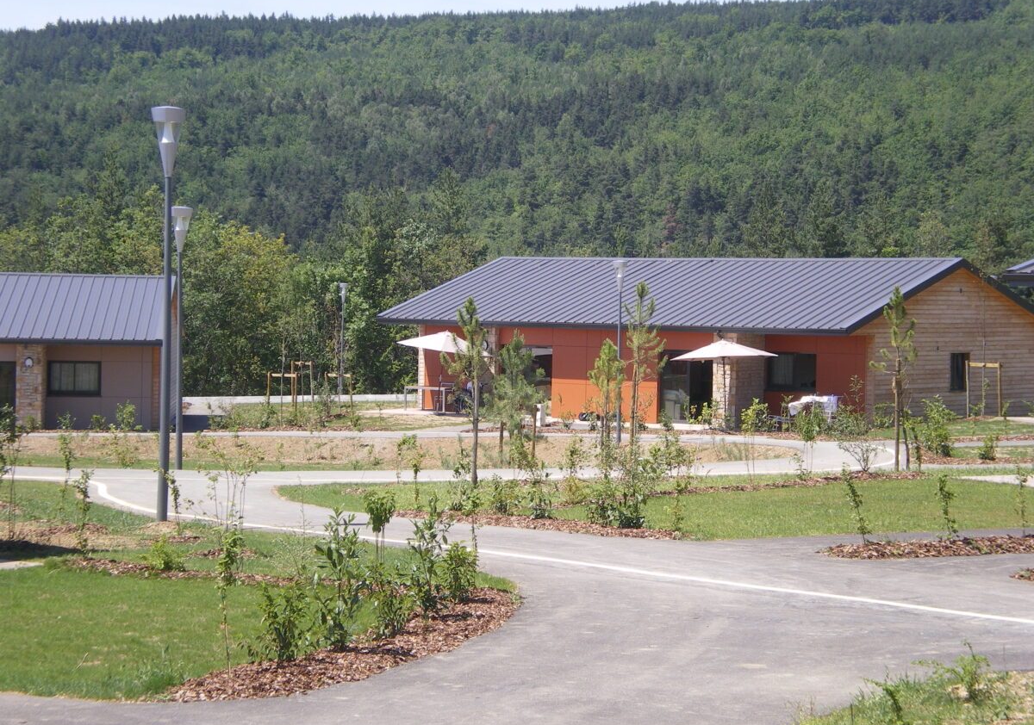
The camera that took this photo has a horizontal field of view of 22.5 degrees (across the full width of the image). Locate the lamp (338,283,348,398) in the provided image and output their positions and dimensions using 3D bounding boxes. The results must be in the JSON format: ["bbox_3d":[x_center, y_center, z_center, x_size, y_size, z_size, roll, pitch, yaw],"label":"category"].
[{"bbox_3d":[-7.254,-0.931,108.032,0.400,4.800,0.400,1,2,0],"label":"lamp"}]

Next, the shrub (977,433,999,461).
[{"bbox_3d":[10.782,1.943,59.500,0.473,0.631,0.450,1,2,0],"label":"shrub"}]

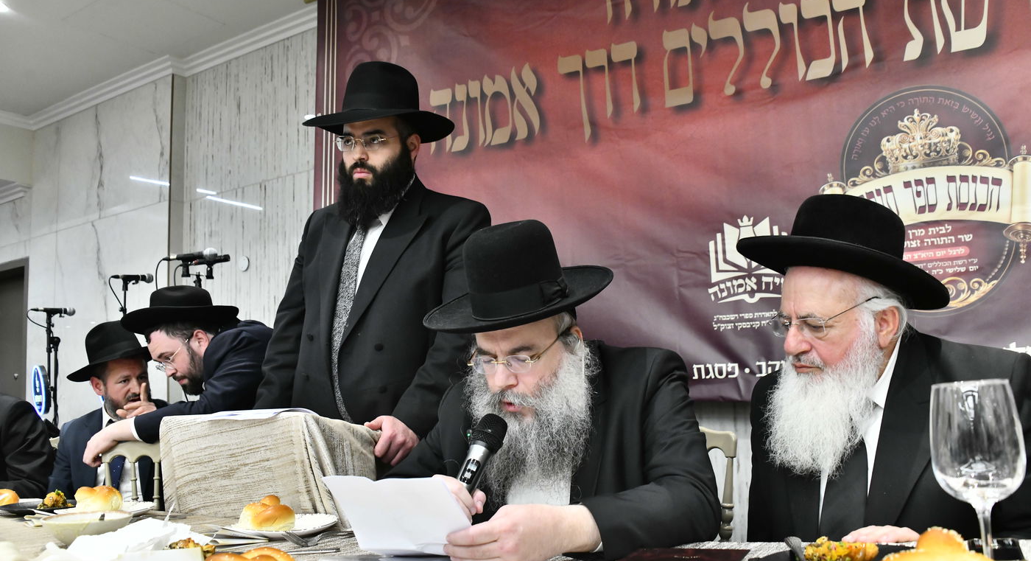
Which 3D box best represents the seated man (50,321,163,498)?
[{"bbox_3d":[-1.303,0.741,2.527,0.520,1.247,0.750,0,-8,-14],"label":"seated man"}]

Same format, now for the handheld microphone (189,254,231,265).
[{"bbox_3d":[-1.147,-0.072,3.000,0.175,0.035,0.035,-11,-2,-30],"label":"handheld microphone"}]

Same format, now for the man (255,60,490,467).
[{"bbox_3d":[-0.285,0.336,1.869,0.580,1.802,0.420,-7,-9,30],"label":"man"}]

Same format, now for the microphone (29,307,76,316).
[{"bbox_3d":[-2.307,0.153,4.000,0.210,0.052,0.052,4,-10,-35],"label":"microphone"}]

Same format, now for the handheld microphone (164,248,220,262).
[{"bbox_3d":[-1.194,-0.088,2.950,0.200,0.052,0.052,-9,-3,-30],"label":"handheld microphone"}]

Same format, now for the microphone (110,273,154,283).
[{"bbox_3d":[-1.815,-0.012,3.800,0.200,0.052,0.052,3,-9,-35],"label":"microphone"}]

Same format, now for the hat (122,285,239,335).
[{"bbox_3d":[-1.044,0.093,2.500,0.370,0.135,0.330,-4,-5,-29],"label":"hat"}]

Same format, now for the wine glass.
[{"bbox_3d":[0.440,0.202,0.751,0.091,0.215,0.091,-2,-7,0],"label":"wine glass"}]

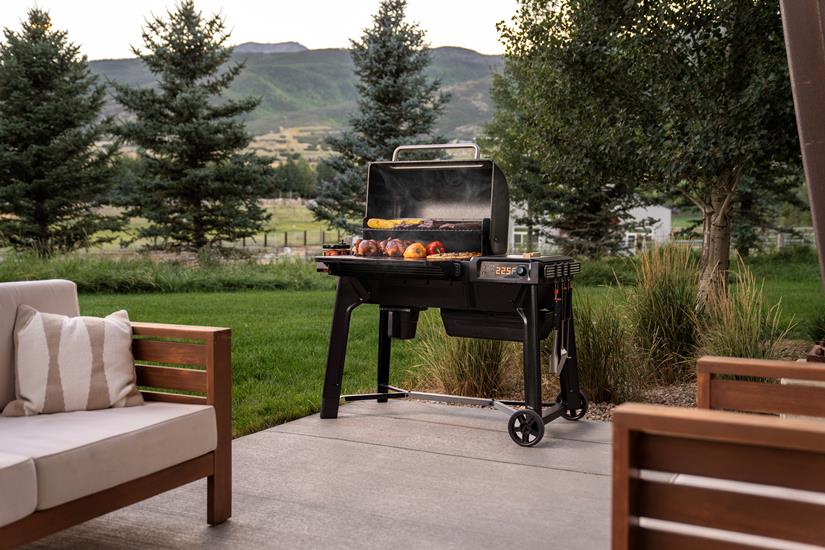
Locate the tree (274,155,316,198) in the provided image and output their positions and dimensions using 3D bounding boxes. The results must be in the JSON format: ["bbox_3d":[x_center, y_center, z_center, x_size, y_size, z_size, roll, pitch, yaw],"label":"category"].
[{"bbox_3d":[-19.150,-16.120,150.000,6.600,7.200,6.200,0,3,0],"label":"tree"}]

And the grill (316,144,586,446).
[{"bbox_3d":[0.201,0.054,4.908,1.303,1.483,0.768,2,4,29],"label":"grill"}]

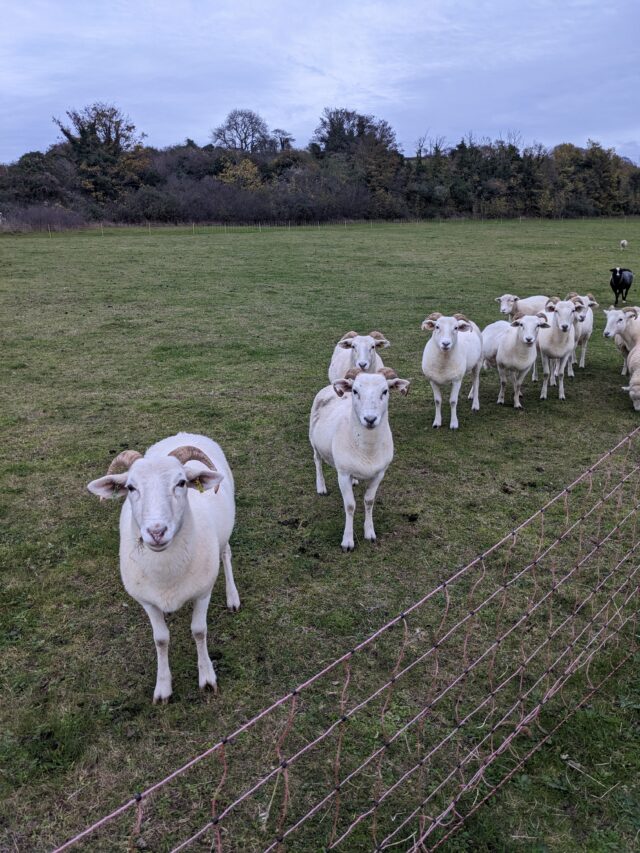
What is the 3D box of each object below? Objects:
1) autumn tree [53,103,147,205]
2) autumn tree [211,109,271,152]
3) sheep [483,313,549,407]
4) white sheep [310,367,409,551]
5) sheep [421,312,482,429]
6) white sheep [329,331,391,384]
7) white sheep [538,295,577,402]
[{"bbox_3d":[-22.186,-27.066,66.951,9.458,10.297,8.512,0,18,0],"label":"autumn tree"},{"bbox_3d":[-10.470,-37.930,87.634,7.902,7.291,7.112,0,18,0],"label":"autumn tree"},{"bbox_3d":[1.638,-0.674,5.996,0.410,0.820,1.120,-1,18,-4],"label":"sheep"},{"bbox_3d":[0.153,0.045,3.546,0.410,0.930,1.160,-2,18,-8],"label":"white sheep"},{"bbox_3d":[1.124,-0.523,5.354,0.410,0.920,1.140,8,19,23],"label":"sheep"},{"bbox_3d":[0.237,-0.370,4.990,0.410,0.850,1.120,-2,18,-6],"label":"white sheep"},{"bbox_3d":[2.155,-0.781,6.169,0.410,0.920,1.120,2,18,8],"label":"white sheep"}]

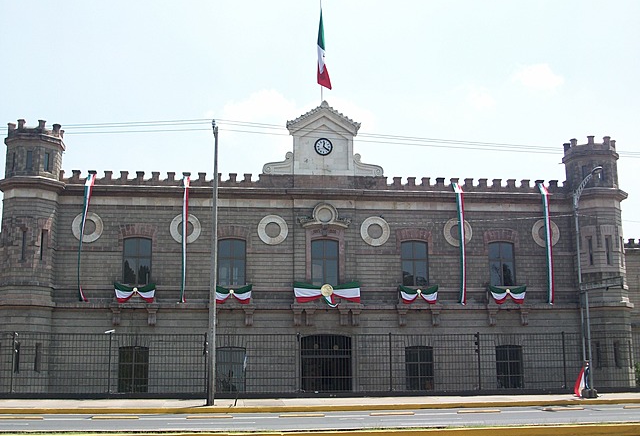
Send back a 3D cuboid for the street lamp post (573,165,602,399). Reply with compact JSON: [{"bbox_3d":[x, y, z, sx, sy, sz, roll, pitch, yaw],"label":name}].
[{"bbox_3d":[12.230,2.943,35.179,0.700,10.239,2.700,1,-11,-7],"label":"street lamp post"}]

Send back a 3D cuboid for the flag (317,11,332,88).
[{"bbox_3d":[0.303,-10.894,49.999,0.960,5.552,0.700,1,-11,-7],"label":"flag"}]

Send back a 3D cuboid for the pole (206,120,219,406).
[{"bbox_3d":[-4.318,1.629,31.515,0.272,11.655,0.260,1,-11,-7],"label":"pole"}]

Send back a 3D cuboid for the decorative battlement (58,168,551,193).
[{"bbox_3d":[0.105,-1.887,42.895,27.892,0.781,0.500,1,-11,-7],"label":"decorative battlement"}]

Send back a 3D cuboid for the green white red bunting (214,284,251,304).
[{"bbox_3d":[-4.594,4.005,40.676,2.102,1.018,0.250,1,-11,-7],"label":"green white red bunting"}]

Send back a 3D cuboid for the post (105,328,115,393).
[{"bbox_3d":[-10.156,6.924,37.403,0.471,3.079,0.400,1,-11,-7],"label":"post"}]

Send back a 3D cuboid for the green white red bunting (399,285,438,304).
[{"bbox_3d":[5.318,4.143,41.814,2.112,1.046,0.250,1,-11,-7],"label":"green white red bunting"}]

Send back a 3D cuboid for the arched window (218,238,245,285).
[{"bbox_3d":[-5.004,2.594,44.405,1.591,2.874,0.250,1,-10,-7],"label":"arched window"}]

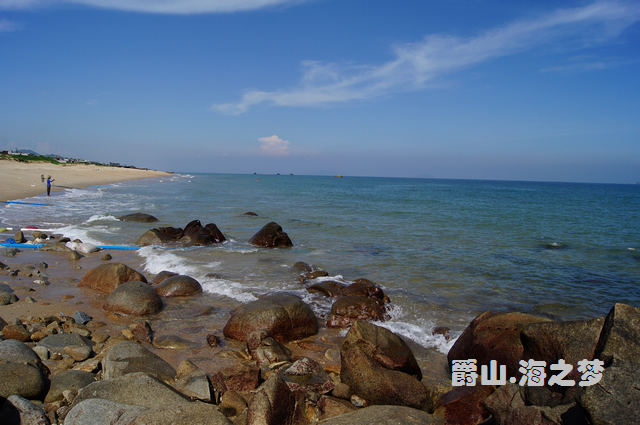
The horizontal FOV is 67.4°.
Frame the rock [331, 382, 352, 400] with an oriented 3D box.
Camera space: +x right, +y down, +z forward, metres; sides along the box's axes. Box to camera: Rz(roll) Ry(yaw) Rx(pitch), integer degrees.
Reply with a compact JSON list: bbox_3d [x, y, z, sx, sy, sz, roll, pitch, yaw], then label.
[{"bbox_3d":[0.198,1.658,4.476,0.177,0.118,0.151,2,4,3],"label":"rock"}]

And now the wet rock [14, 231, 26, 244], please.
[{"bbox_3d":[-8.548,0.706,13.652,0.314,0.355,0.267,-1,5,-32],"label":"wet rock"}]

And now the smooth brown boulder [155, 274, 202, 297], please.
[{"bbox_3d":[-2.578,1.312,8.786,0.843,0.301,0.675,0,5,-16],"label":"smooth brown boulder"}]

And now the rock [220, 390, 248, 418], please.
[{"bbox_3d":[-0.715,1.589,4.020,0.235,0.178,0.212,1,4,-10],"label":"rock"}]

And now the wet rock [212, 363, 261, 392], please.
[{"bbox_3d":[-0.796,1.562,4.581,0.459,0.201,0.322,1,4,-10],"label":"wet rock"}]

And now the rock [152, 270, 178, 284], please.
[{"bbox_3d":[-3.019,1.280,9.436,0.525,0.243,0.394,0,5,-18],"label":"rock"}]

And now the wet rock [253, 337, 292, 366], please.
[{"bbox_3d":[-0.532,1.576,5.521,0.436,0.263,0.349,1,4,-6],"label":"wet rock"}]

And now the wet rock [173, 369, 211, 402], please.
[{"bbox_3d":[-1.131,1.548,4.288,0.340,0.198,0.289,0,5,-15],"label":"wet rock"}]

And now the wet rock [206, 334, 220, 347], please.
[{"bbox_3d":[-1.325,1.594,5.984,0.165,0.135,0.140,1,5,-12],"label":"wet rock"}]

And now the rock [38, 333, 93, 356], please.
[{"bbox_3d":[-2.805,1.461,5.300,0.530,0.200,0.450,-1,5,-28],"label":"rock"}]

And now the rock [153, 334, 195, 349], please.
[{"bbox_3d":[-1.807,1.613,6.030,0.566,0.100,0.317,0,5,-17],"label":"rock"}]

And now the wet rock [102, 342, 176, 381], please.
[{"bbox_3d":[-1.866,1.498,4.925,0.760,0.364,0.600,0,5,-21],"label":"wet rock"}]

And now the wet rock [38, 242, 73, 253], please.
[{"bbox_3d":[-6.723,0.889,12.200,0.760,0.200,0.580,-1,5,-29],"label":"wet rock"}]

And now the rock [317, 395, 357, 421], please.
[{"bbox_3d":[0.139,1.543,3.800,0.310,0.180,0.250,2,4,3],"label":"rock"}]

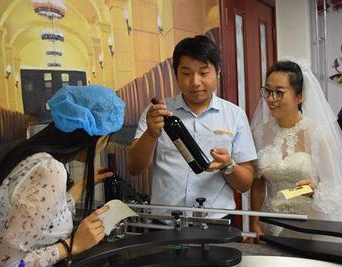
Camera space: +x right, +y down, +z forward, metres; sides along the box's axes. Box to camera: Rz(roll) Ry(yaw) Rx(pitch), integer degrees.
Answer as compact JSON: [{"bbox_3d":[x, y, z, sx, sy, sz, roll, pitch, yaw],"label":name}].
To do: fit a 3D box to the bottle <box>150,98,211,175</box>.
[{"bbox_3d":[0.029,0.005,1.680,0.071,0.310,0.071,-37,4,-24],"label":"bottle"}]

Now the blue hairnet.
[{"bbox_3d":[-0.257,-0.068,1.420,0.240,0.160,0.220,12,-4,-27],"label":"blue hairnet"}]

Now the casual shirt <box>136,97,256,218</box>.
[{"bbox_3d":[0.098,0.104,1.860,0.490,0.530,0.280,-2,3,12],"label":"casual shirt"}]

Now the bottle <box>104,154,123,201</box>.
[{"bbox_3d":[-0.210,0.227,1.720,0.073,0.310,0.073,-4,3,-17],"label":"bottle"}]

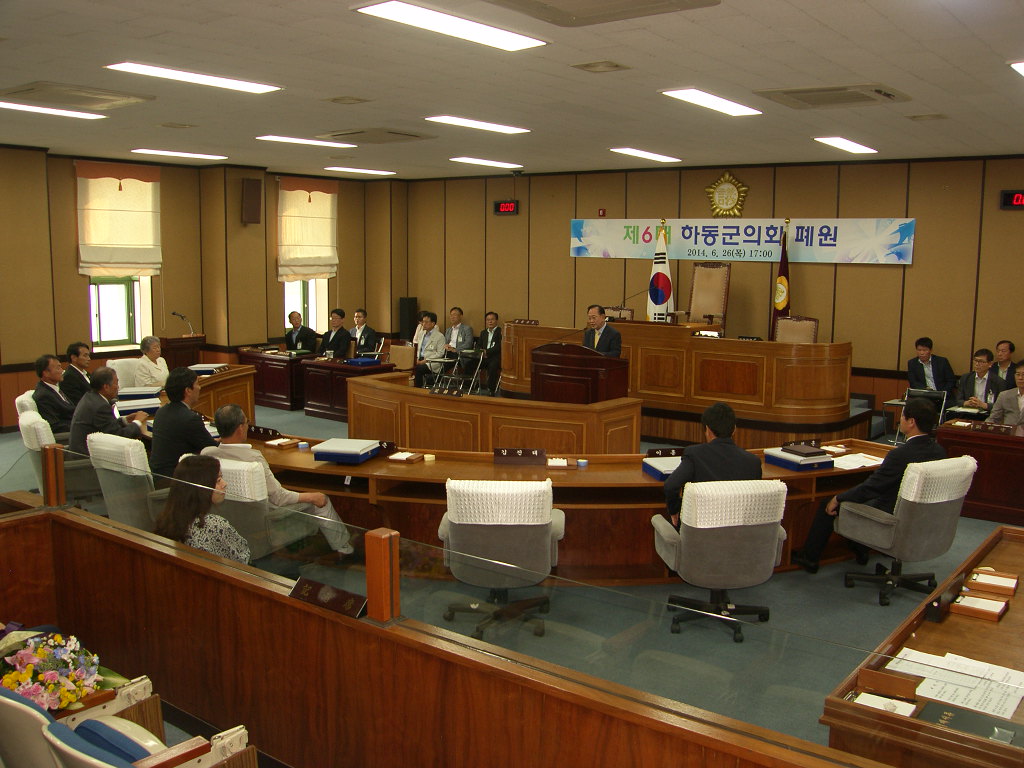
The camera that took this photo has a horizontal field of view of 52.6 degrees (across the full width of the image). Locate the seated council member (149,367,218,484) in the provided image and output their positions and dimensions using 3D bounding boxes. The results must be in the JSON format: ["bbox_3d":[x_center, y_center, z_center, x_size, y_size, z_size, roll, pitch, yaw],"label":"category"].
[{"bbox_3d":[-2.152,0.531,7.192,0.580,1.300,0.820,7,9,41],"label":"seated council member"}]

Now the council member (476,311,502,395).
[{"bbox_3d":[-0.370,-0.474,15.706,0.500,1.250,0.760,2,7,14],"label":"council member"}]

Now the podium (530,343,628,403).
[{"bbox_3d":[0.721,0.175,10.980,0.920,1.220,0.580,6,9,35],"label":"podium"}]

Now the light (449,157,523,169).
[{"bbox_3d":[-0.334,-3.010,14.134,0.280,0.080,1.290,6,9,35],"label":"light"}]

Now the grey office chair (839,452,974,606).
[{"bbox_3d":[2.454,0.883,6.580,0.740,0.880,0.700,-3,8,-32],"label":"grey office chair"}]

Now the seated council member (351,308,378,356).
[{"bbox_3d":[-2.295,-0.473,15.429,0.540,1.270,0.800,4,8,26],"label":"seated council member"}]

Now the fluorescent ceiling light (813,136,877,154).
[{"bbox_3d":[3.576,-2.587,11.098,0.310,0.080,1.320,5,8,34],"label":"fluorescent ceiling light"}]

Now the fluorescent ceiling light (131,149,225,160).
[{"bbox_3d":[-4.221,-2.919,13.184,0.280,0.080,1.290,6,9,35],"label":"fluorescent ceiling light"}]

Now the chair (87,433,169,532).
[{"bbox_3d":[-2.425,0.758,7.020,0.740,0.880,0.700,5,8,31],"label":"chair"}]

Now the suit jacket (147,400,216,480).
[{"bbox_3d":[-2.415,0.437,7.613,0.520,0.670,0.460,6,9,36],"label":"suit jacket"}]

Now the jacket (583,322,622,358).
[{"bbox_3d":[0.979,-0.308,11.245,0.480,0.740,0.320,7,9,39],"label":"jacket"}]

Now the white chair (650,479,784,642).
[{"bbox_3d":[1.175,0.927,6.024,0.700,0.900,0.700,-1,7,-15],"label":"white chair"}]

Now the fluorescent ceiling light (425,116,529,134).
[{"bbox_3d":[-0.326,-2.482,9.940,0.280,0.080,1.290,6,9,35],"label":"fluorescent ceiling light"}]

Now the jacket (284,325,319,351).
[{"bbox_3d":[-3.001,-0.536,14.765,0.550,0.660,0.360,6,8,37],"label":"jacket"}]

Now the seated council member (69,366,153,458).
[{"bbox_3d":[-2.848,0.488,7.740,0.820,1.250,0.560,-1,7,-16],"label":"seated council member"}]

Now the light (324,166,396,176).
[{"bbox_3d":[-2.246,-3.154,15.353,0.260,0.060,1.250,6,9,37],"label":"light"}]

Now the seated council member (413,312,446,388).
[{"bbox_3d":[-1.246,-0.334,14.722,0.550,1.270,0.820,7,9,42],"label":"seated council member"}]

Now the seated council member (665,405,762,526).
[{"bbox_3d":[1.191,0.714,6.362,0.580,1.240,0.800,-1,7,-14],"label":"seated council member"}]

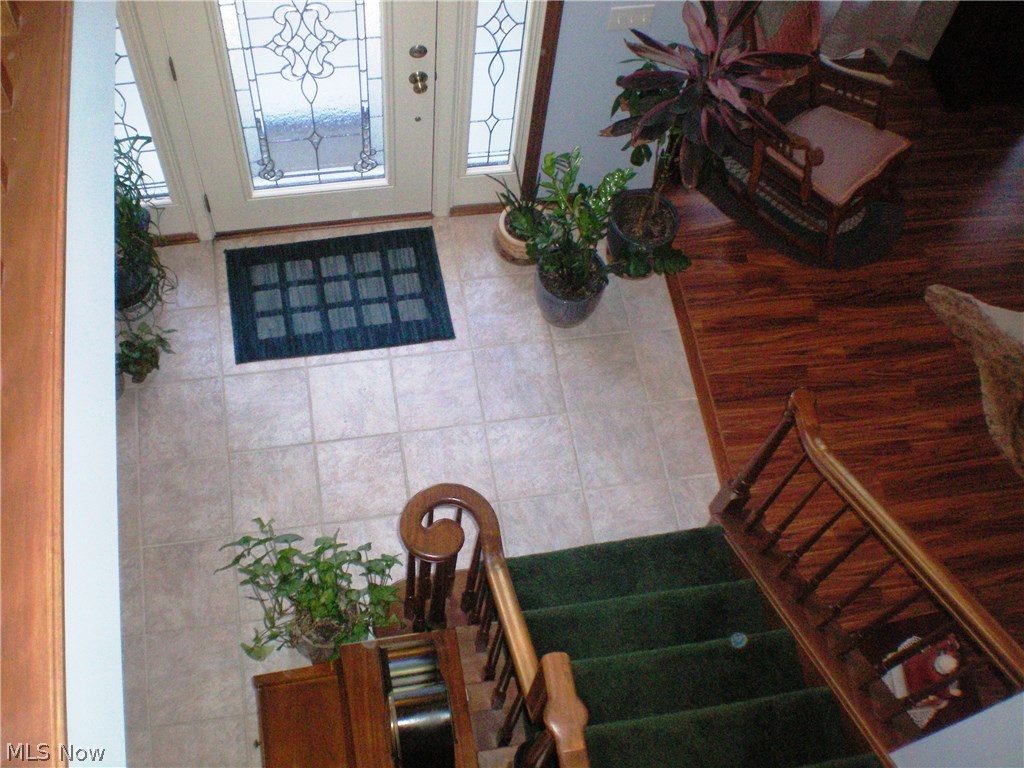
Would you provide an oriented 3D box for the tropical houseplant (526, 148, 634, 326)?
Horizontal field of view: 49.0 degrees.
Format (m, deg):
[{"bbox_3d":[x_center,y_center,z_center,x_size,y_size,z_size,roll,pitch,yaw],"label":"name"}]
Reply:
[{"bbox_3d":[0.228,-0.537,4.259,0.392,0.775,0.402,-7,63,-8],"label":"tropical houseplant"}]

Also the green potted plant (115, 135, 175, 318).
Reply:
[{"bbox_3d":[-1.443,-0.536,4.001,0.453,0.724,0.453,-7,63,-8],"label":"green potted plant"}]

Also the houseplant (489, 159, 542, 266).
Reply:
[{"bbox_3d":[0.007,-0.696,4.494,0.262,0.473,0.272,-7,63,-8],"label":"houseplant"}]

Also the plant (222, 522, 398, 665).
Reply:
[{"bbox_3d":[-0.614,0.620,3.418,0.553,0.463,0.423,-7,63,-8],"label":"plant"}]

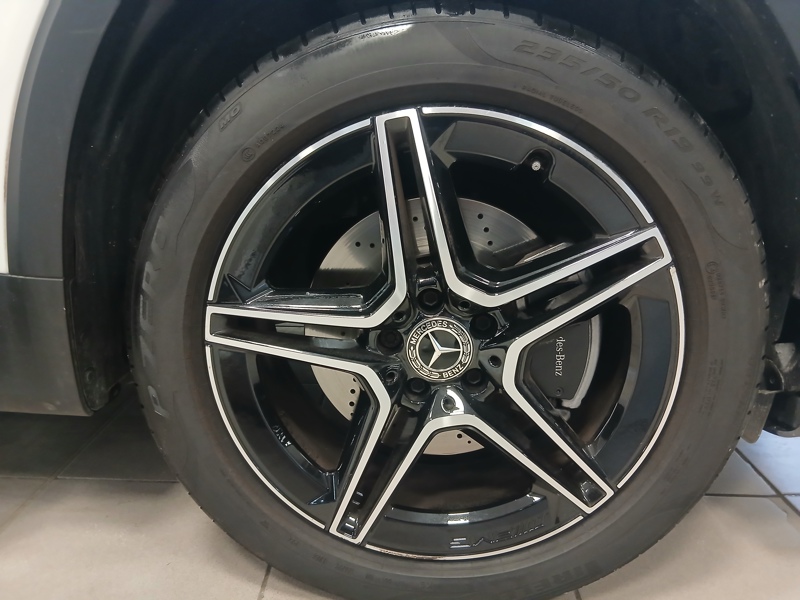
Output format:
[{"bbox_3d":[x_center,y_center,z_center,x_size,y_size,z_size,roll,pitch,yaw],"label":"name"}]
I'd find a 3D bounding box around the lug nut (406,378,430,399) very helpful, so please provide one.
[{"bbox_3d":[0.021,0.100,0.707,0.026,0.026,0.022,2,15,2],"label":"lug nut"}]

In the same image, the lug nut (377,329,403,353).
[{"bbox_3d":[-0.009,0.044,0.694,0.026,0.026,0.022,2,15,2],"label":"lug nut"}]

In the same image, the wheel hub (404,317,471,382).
[{"bbox_3d":[0.045,0.053,0.686,0.075,0.075,0.025,2,15,2],"label":"wheel hub"}]

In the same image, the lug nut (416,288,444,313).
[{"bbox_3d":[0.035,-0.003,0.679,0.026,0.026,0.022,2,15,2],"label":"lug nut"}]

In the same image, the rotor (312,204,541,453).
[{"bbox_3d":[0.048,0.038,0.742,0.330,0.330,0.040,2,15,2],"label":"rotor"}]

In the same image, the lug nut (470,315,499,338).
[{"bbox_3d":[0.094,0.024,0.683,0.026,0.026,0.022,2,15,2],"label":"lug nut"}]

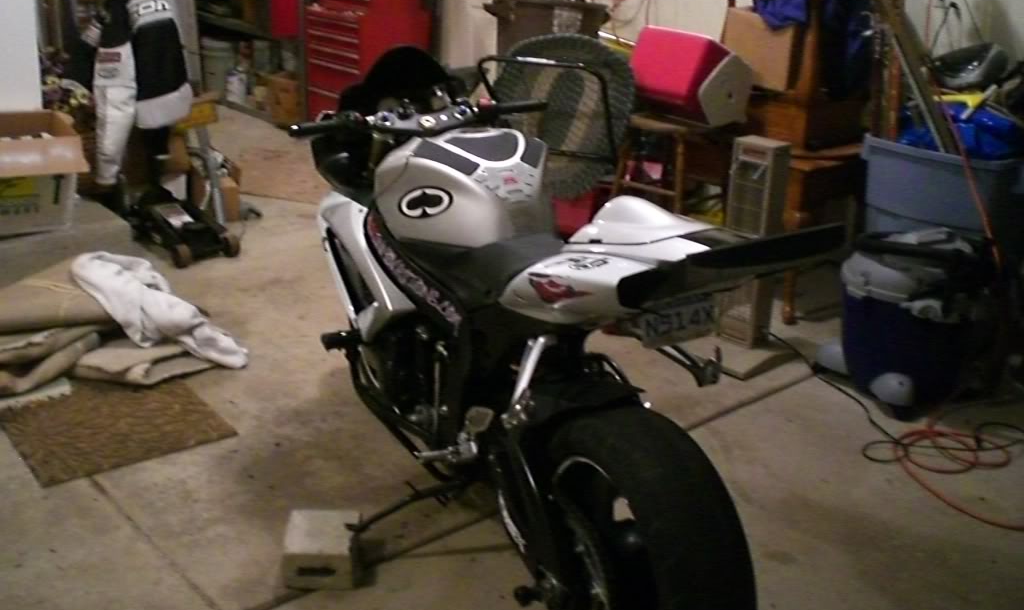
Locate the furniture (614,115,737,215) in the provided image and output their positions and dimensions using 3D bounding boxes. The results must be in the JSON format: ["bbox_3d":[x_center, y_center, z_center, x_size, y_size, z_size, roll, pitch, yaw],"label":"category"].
[{"bbox_3d":[0.644,-0.360,4.356,0.420,0.750,0.420,-15,27,-37],"label":"furniture"}]

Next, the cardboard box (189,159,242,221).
[{"bbox_3d":[-1.444,-0.535,5.452,0.230,0.200,0.300,-6,22,-19],"label":"cardboard box"}]

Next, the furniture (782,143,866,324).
[{"bbox_3d":[1.066,-0.346,4.503,0.520,0.630,0.540,-15,27,-37],"label":"furniture"}]

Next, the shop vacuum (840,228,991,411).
[{"bbox_3d":[1.333,0.025,3.684,0.450,0.540,0.450,6,21,13],"label":"shop vacuum"}]

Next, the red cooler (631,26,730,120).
[{"bbox_3d":[0.690,-0.865,4.290,0.320,0.270,0.350,18,4,-44],"label":"red cooler"}]

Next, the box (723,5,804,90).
[{"bbox_3d":[0.991,-0.966,4.200,0.240,0.260,0.320,-15,27,-37],"label":"box"}]

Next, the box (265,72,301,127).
[{"bbox_3d":[-1.333,-1.339,7.308,0.300,0.290,0.330,-15,27,-37],"label":"box"}]

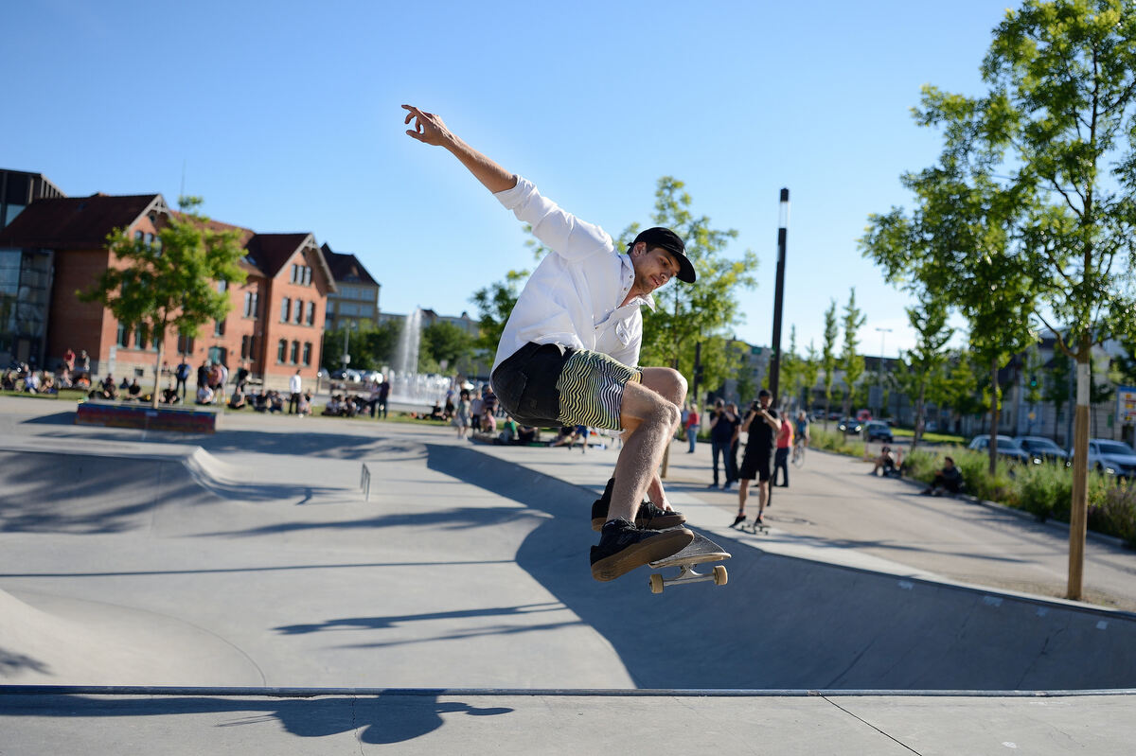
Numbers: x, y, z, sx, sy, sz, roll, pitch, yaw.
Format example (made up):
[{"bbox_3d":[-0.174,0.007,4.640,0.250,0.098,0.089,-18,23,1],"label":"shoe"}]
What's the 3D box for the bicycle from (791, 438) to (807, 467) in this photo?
[{"bbox_3d":[7.307,2.341,31.800,0.500,1.020,1.700,3,-2,6],"label":"bicycle"}]

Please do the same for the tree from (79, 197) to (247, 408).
[{"bbox_3d":[-11.454,-2.138,28.500,4.600,6.000,4.600,4,-2,0],"label":"tree"}]

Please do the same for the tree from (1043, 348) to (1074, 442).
[{"bbox_3d":[29.885,1.787,61.921,2.100,7.200,2.100,4,-1,0],"label":"tree"}]

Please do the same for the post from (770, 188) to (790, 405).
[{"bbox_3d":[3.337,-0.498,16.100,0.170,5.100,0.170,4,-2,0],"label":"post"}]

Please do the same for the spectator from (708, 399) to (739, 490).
[{"bbox_3d":[3.030,1.293,19.700,0.600,1.750,0.480,3,-1,18],"label":"spectator"}]

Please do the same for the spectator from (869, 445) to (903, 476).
[{"bbox_3d":[9.440,2.462,30.000,0.900,0.900,0.600,4,-2,-21],"label":"spectator"}]

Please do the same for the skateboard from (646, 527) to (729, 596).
[{"bbox_3d":[0.301,0.506,2.909,0.210,0.130,0.810,-6,0,-5],"label":"skateboard"}]

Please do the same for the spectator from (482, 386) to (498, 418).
[{"bbox_3d":[-2.807,1.181,36.500,0.550,1.750,0.420,3,-2,6],"label":"spectator"}]

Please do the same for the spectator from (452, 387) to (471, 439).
[{"bbox_3d":[-3.581,1.258,34.400,0.550,1.650,0.400,3,-1,6],"label":"spectator"}]

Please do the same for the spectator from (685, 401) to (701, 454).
[{"bbox_3d":[4.171,1.699,33.782,0.380,1.660,0.500,5,-1,-24],"label":"spectator"}]

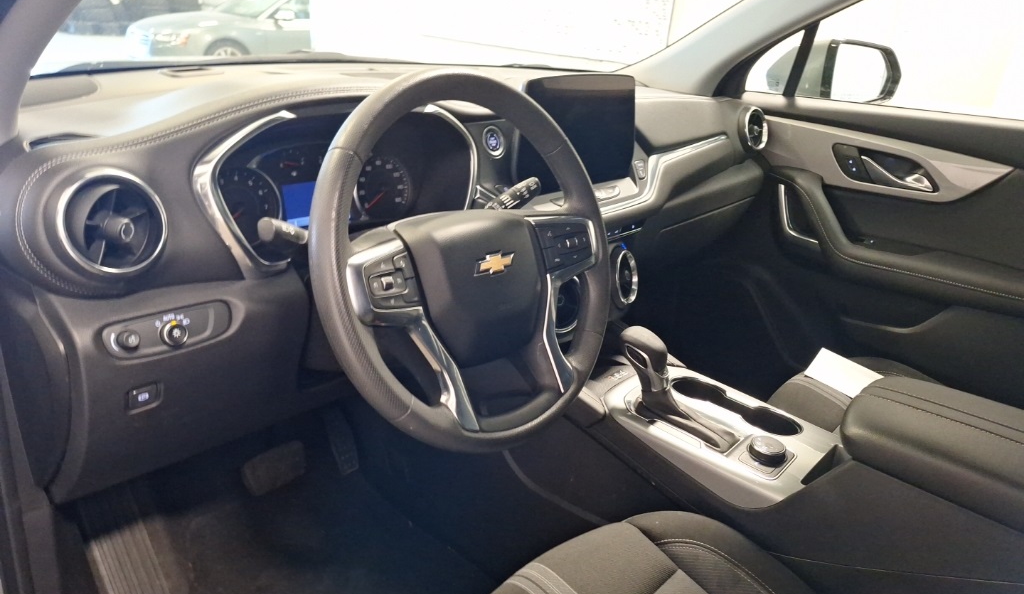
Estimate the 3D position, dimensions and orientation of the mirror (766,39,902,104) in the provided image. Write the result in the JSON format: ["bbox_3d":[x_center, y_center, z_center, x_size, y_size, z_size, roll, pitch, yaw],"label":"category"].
[{"bbox_3d":[0.801,-0.554,1.690,0.240,0.175,0.150,-8,25,-27],"label":"mirror"}]

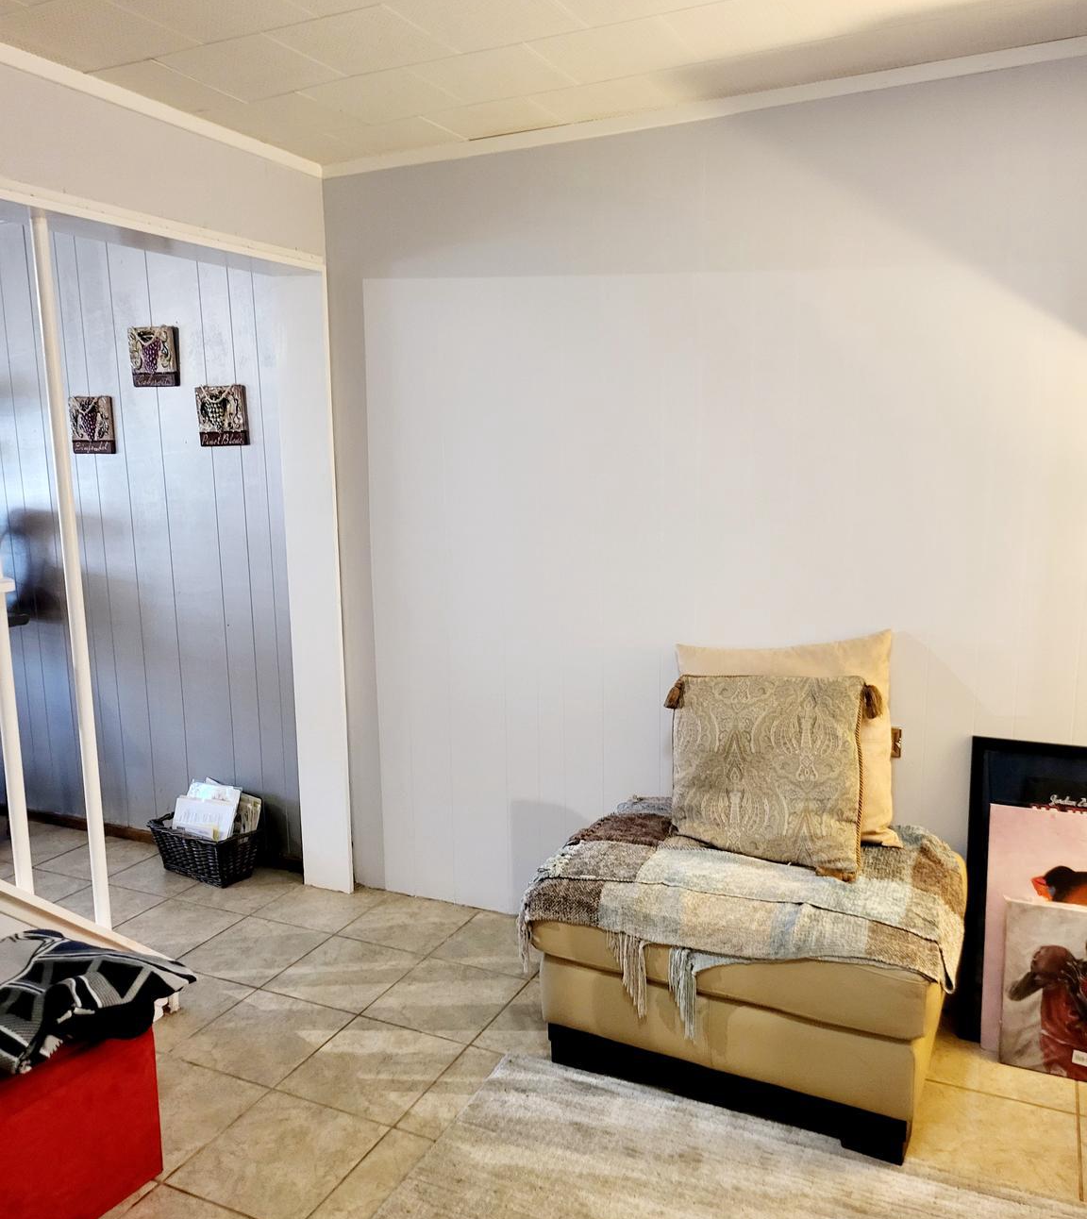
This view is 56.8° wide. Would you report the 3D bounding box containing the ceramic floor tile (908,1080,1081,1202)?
[{"bbox_3d":[0.951,1.132,2.145,0.333,0.010,0.333,3,10,25],"label":"ceramic floor tile"}]

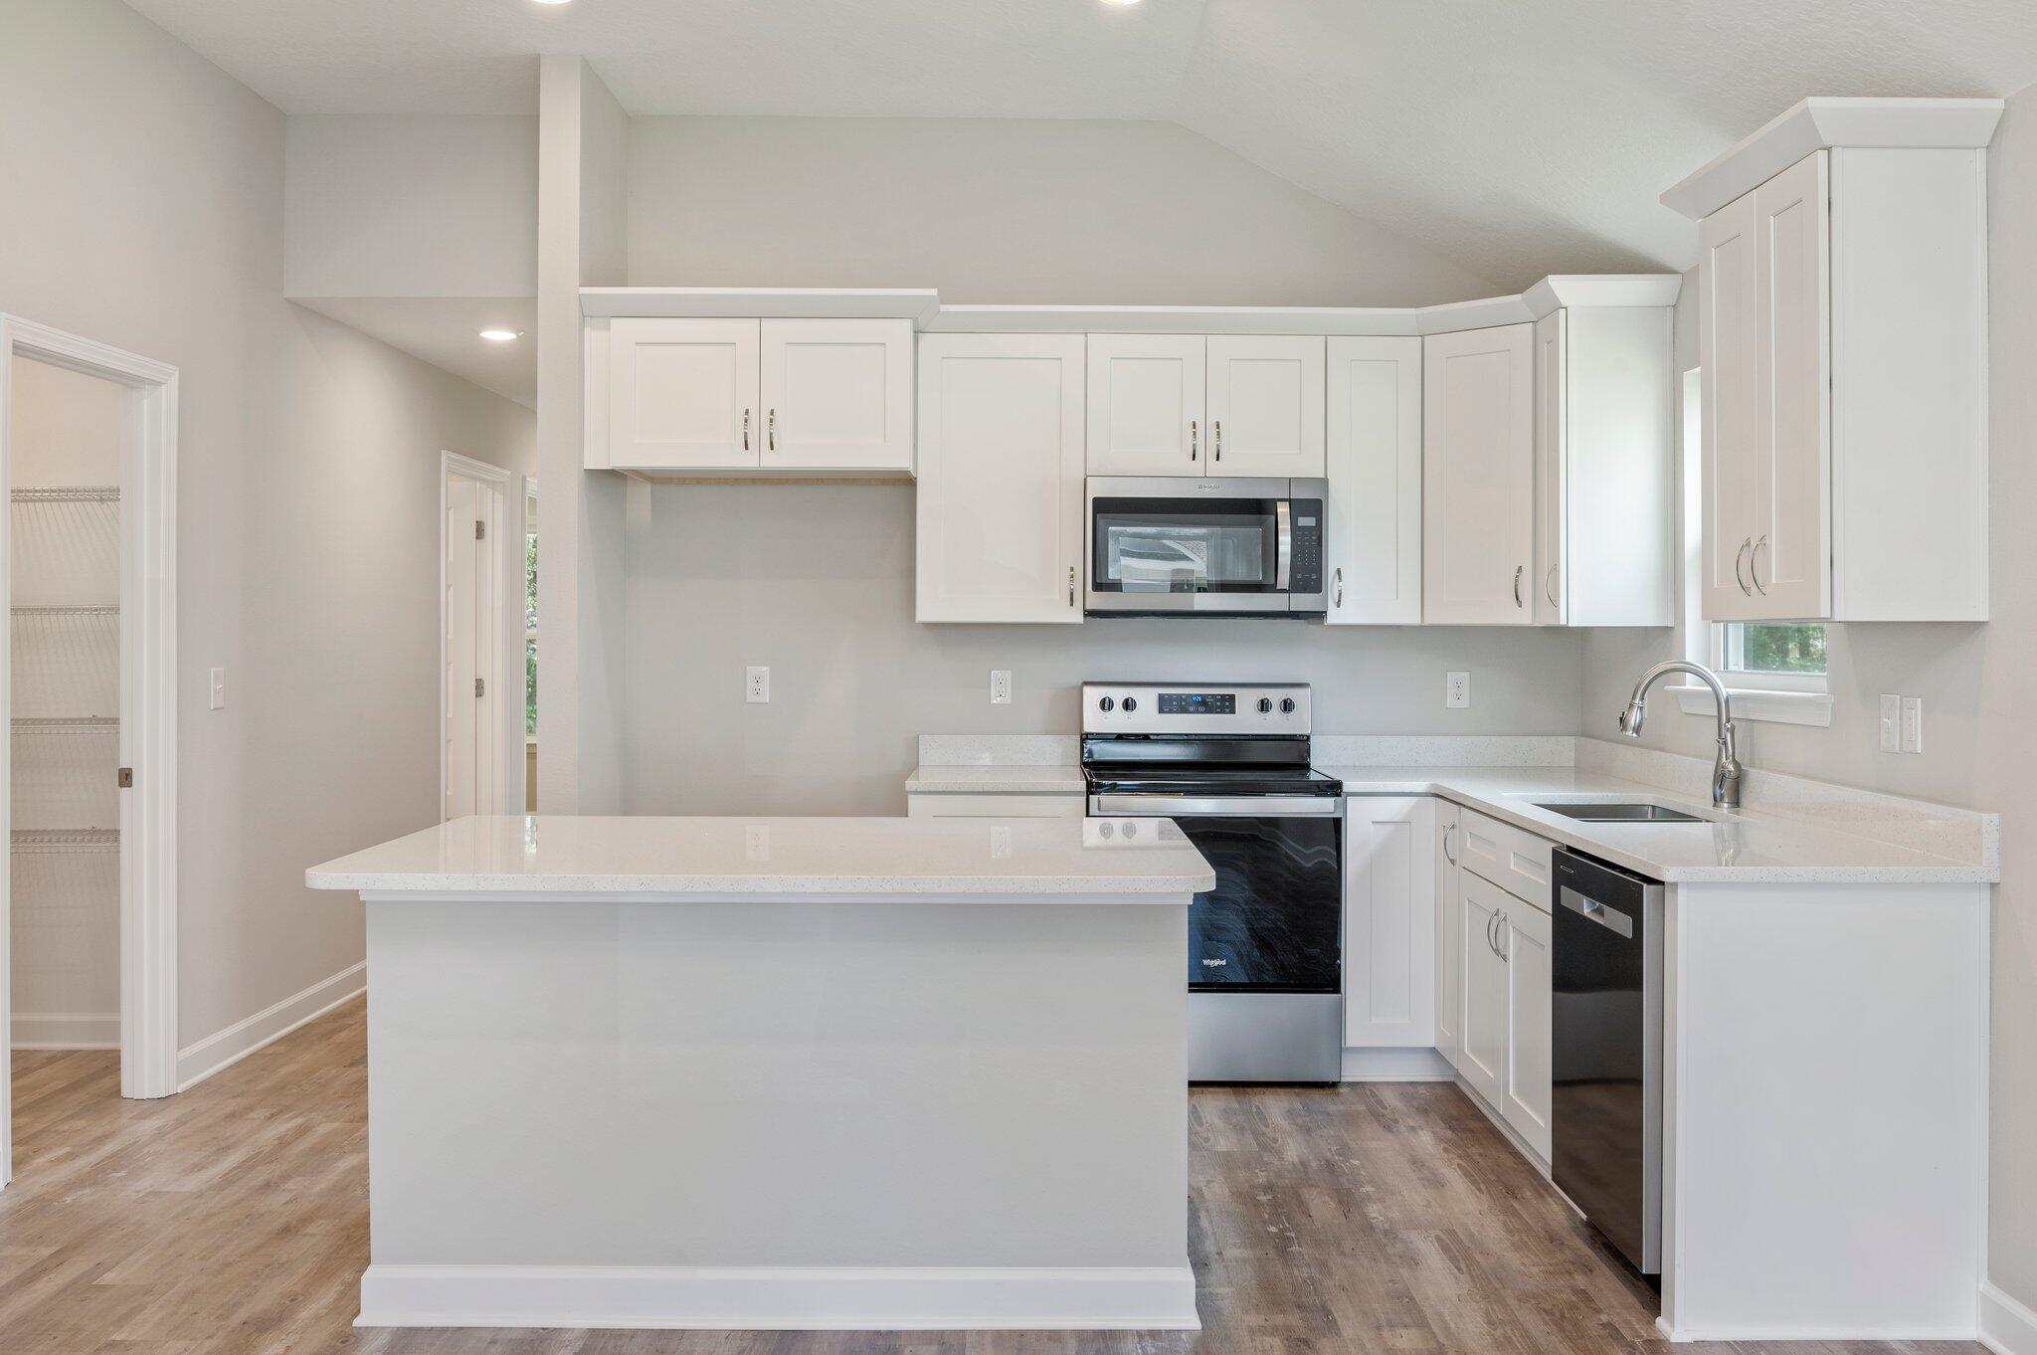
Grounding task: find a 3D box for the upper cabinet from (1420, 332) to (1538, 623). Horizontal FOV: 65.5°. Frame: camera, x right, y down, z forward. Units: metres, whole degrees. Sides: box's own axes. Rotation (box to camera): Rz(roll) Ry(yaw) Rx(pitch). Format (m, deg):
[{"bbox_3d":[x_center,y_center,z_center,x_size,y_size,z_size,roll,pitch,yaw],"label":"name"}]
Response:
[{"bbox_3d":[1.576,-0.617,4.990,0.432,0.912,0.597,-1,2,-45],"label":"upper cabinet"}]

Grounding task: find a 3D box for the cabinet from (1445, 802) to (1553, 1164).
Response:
[{"bbox_3d":[1.560,0.774,4.080,0.630,0.820,0.780,0,2,0],"label":"cabinet"}]

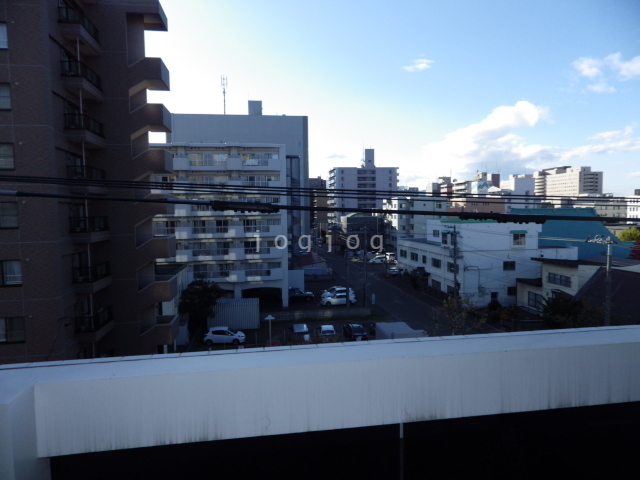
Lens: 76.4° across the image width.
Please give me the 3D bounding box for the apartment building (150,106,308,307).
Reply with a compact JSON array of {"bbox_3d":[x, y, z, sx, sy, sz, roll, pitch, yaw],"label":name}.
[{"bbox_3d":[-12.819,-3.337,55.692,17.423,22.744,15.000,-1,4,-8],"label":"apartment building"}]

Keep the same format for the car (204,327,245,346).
[{"bbox_3d":[-9.387,9.425,40.302,3.900,1.500,1.695,-1,4,-5],"label":"car"}]

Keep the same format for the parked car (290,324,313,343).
[{"bbox_3d":[-1.820,9.206,39.194,1.680,1.600,4.200,-1,4,-6],"label":"parked car"}]

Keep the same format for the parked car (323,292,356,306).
[{"bbox_3d":[2.466,7.741,53.032,4.430,1.500,1.740,-1,4,-7],"label":"parked car"}]

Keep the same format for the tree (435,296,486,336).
[{"bbox_3d":[11.244,7.263,32.566,3.800,5.800,3.700,-2,4,-9],"label":"tree"}]

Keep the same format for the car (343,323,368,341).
[{"bbox_3d":[3.332,8.765,38.500,1.750,1.520,4.450,-1,3,-3],"label":"car"}]

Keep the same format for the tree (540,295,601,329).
[{"bbox_3d":[24.021,7.151,39.000,5.000,4.200,4.400,-1,3,-8],"label":"tree"}]

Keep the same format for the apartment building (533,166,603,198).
[{"bbox_3d":[242.693,-39.799,401.356,23.000,58.000,60.000,-1,3,-8],"label":"apartment building"}]

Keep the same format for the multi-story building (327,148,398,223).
[{"bbox_3d":[18.723,-19.573,181.089,28.545,39.000,16.000,-2,4,-9],"label":"multi-story building"}]

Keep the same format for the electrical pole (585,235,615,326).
[{"bbox_3d":[17.493,4.874,25.500,1.900,10.200,0.500,-1,3,-8],"label":"electrical pole"}]

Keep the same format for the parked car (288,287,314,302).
[{"bbox_3d":[-3.044,7.566,56.060,4.500,1.680,1.760,-1,4,-7],"label":"parked car"}]

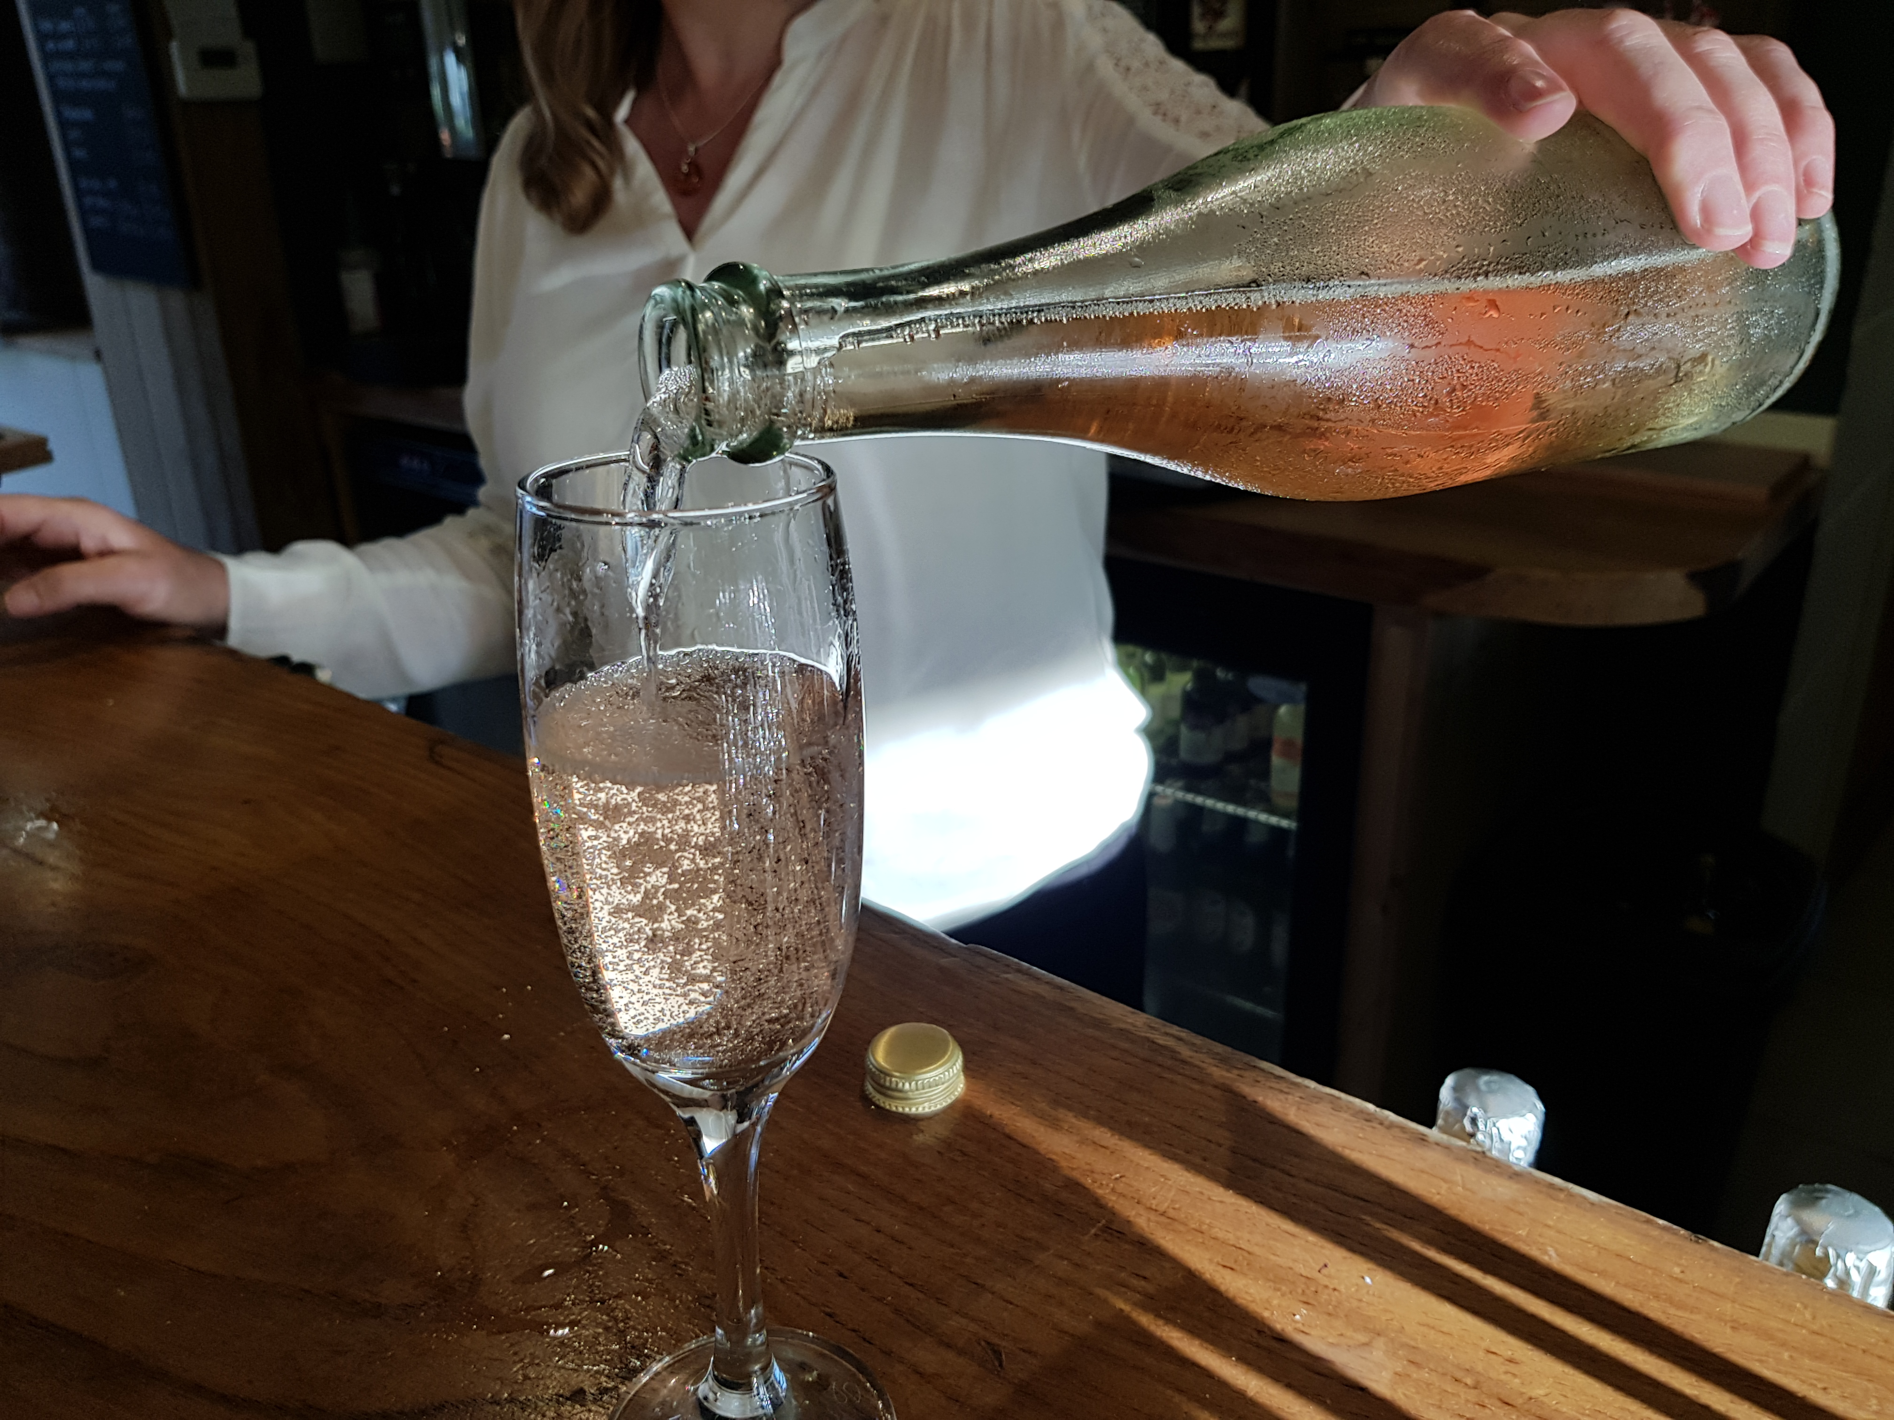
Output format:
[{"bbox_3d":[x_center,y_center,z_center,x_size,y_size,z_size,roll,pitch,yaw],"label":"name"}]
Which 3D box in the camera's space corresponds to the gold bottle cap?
[{"bbox_3d":[-0.009,0.098,0.392,0.028,0.012,0.028,-1,22,0],"label":"gold bottle cap"}]

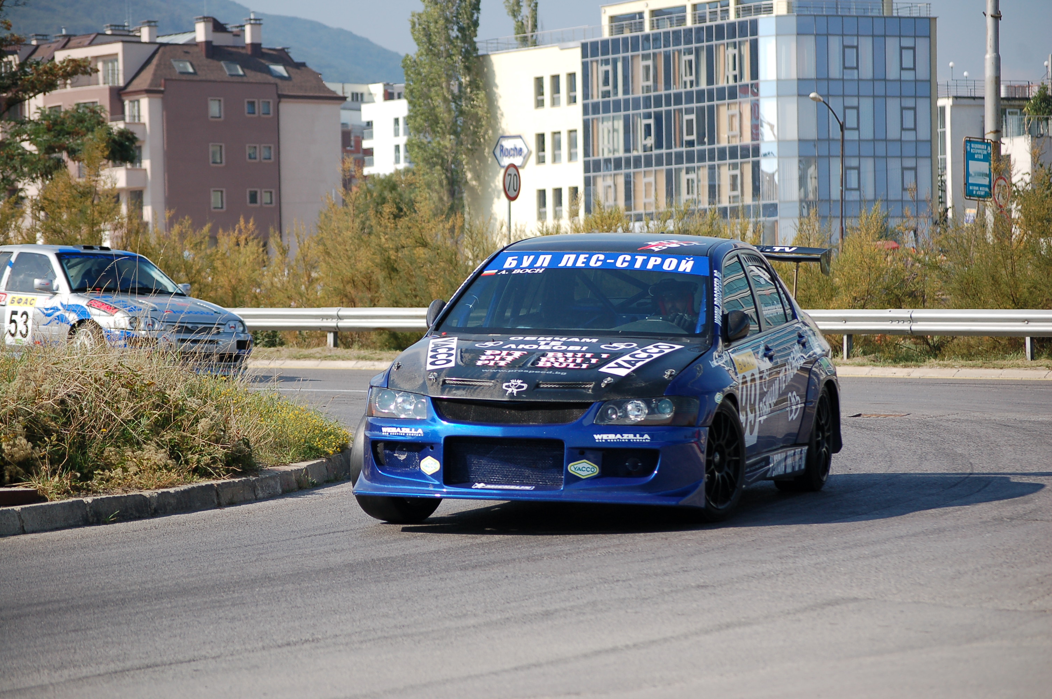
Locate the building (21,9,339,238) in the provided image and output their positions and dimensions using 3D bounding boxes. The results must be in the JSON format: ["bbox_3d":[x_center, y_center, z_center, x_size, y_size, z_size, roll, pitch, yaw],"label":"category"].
[{"bbox_3d":[-22.405,-11.758,242.195,14.500,17.500,17.000,-1,-1,-35],"label":"building"}]

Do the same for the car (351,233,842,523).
[{"bbox_3d":[0.469,0.110,19.582,1.790,1.430,4.500,0,1,15],"label":"car"}]

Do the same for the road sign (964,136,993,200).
[{"bbox_3d":[7.994,-3.185,66.500,0.060,1.100,1.250,-2,-1,32],"label":"road sign"}]

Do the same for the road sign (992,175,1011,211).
[{"bbox_3d":[8.651,-2.855,68.500,0.050,0.585,0.585,-2,-1,36],"label":"road sign"}]

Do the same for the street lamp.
[{"bbox_3d":[12.377,-6.273,154.583,1.613,8.709,0.350,-1,-1,-37],"label":"street lamp"}]

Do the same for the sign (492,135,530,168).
[{"bbox_3d":[-0.786,-11.975,228.076,0.250,1.880,3.500,-1,-1,-37],"label":"sign"}]

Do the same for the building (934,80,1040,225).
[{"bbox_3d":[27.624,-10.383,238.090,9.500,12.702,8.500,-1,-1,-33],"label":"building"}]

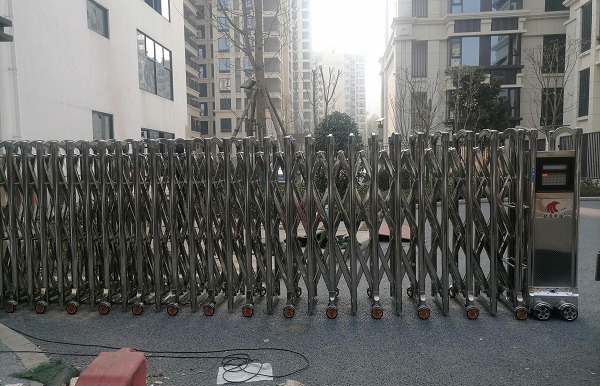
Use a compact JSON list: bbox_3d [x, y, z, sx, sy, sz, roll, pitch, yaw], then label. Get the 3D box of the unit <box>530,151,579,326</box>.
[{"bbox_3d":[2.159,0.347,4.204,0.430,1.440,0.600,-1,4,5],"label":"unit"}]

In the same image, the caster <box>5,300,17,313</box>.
[{"bbox_3d":[-2.739,1.079,4.428,0.106,0.112,0.055,-1,4,5],"label":"caster"}]

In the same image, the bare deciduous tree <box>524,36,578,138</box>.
[{"bbox_3d":[8.367,-2.548,15.717,1.850,5.300,1.750,-1,4,5],"label":"bare deciduous tree"}]

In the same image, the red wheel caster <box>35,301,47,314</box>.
[{"bbox_3d":[-2.440,1.081,4.400,0.106,0.112,0.055,-1,4,5],"label":"red wheel caster"}]

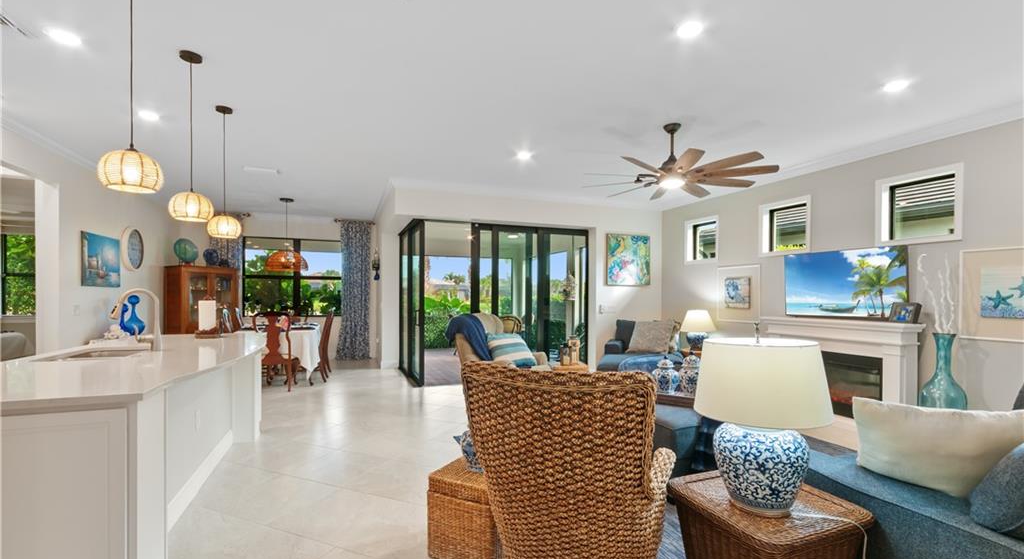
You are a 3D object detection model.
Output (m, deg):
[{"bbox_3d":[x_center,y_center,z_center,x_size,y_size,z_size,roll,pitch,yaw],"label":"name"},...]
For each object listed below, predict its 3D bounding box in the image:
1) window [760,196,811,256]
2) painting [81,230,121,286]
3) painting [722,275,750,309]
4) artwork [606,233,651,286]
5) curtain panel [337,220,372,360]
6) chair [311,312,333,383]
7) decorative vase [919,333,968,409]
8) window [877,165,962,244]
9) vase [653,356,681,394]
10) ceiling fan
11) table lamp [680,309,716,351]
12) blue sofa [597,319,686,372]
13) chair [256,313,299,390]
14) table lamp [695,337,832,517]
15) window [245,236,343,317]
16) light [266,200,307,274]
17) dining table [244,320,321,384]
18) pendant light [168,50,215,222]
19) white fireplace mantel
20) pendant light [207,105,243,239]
[{"bbox_3d":[3.414,-0.651,5.339,0.110,0.670,0.660,1,-2,-22],"label":"window"},{"bbox_3d":[-5.131,-0.225,5.345,0.040,0.635,0.874,1,-1,-21],"label":"painting"},{"bbox_3d":[3.206,0.191,6.058,0.040,0.428,0.420,1,-1,-21],"label":"painting"},{"bbox_3d":[1.952,-0.327,7.150,0.870,0.870,0.045,1,-2,-23],"label":"artwork"},{"bbox_3d":[-2.995,0.213,8.118,0.594,2.648,0.130,1,-2,-22],"label":"curtain panel"},{"bbox_3d":[-3.028,1.025,6.471,0.560,1.030,0.520,1,-1,-21],"label":"chair"},{"bbox_3d":[3.791,0.954,3.737,0.310,0.955,0.310,1,-2,-22],"label":"decorative vase"},{"bbox_3d":[3.918,-0.690,4.105,0.120,0.685,0.665,1,-2,-23],"label":"window"},{"bbox_3d":[1.276,0.793,3.530,0.215,0.310,0.215,1,-2,-23],"label":"vase"},{"bbox_3d":[1.450,-1.115,3.860,1.670,0.580,1.670,1,-2,-23],"label":"ceiling fan"},{"bbox_3d":[2.591,0.709,5.919,0.440,0.541,0.440,1,-2,-22],"label":"table lamp"},{"bbox_3d":[1.856,1.100,5.941,1.080,0.900,1.500,0,-1,19],"label":"blue sofa"},{"bbox_3d":[-3.231,0.969,5.868,0.500,1.073,0.540,1,-2,-19],"label":"chair"},{"bbox_3d":[0.874,0.484,1.487,0.410,0.607,0.410,1,-2,-22],"label":"table lamp"},{"bbox_3d":[-4.236,-0.044,8.374,1.831,1.537,0.100,1,-1,-21],"label":"window"},{"bbox_3d":[-3.706,-0.723,6.979,0.600,1.168,0.600,1,-2,-22],"label":"light"},{"bbox_3d":[-3.732,1.172,6.929,1.060,0.760,1.750,1,-1,-21],"label":"dining table"},{"bbox_3d":[-2.100,-0.932,2.790,0.240,1.070,0.240,1,-2,-23],"label":"pendant light"},{"bbox_3d":[3.468,0.957,4.609,0.360,1.008,1.432,1,-2,-22],"label":"white fireplace mantel"},{"bbox_3d":[-2.503,-0.921,3.708,0.303,1.127,0.303,1,-1,-21],"label":"pendant light"}]

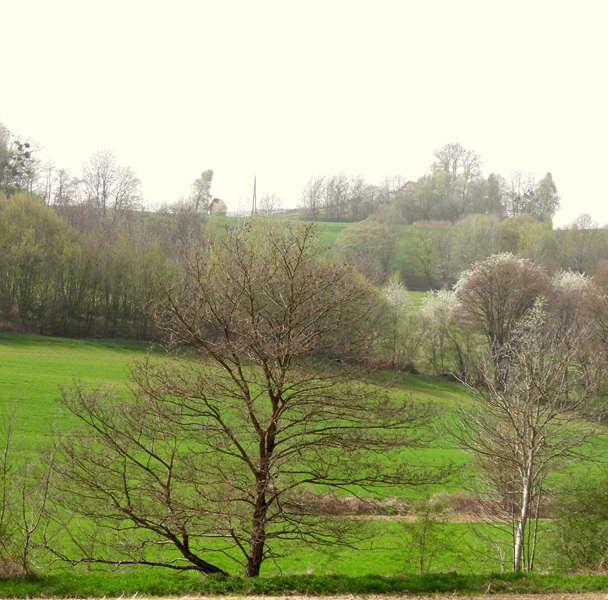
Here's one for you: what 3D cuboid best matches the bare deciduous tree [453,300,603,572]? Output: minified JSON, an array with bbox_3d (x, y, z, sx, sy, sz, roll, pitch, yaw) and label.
[{"bbox_3d":[5.618,3.419,61.000,3.771,6.913,3.582,0,-1,0],"label":"bare deciduous tree"}]

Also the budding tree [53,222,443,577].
[{"bbox_3d":[-1.397,2.473,60.000,9.643,8.778,8.197,0,-1,0],"label":"budding tree"}]

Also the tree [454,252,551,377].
[{"bbox_3d":[15.542,1.527,190.000,7.517,10.492,7.141,0,-1,0],"label":"tree"}]

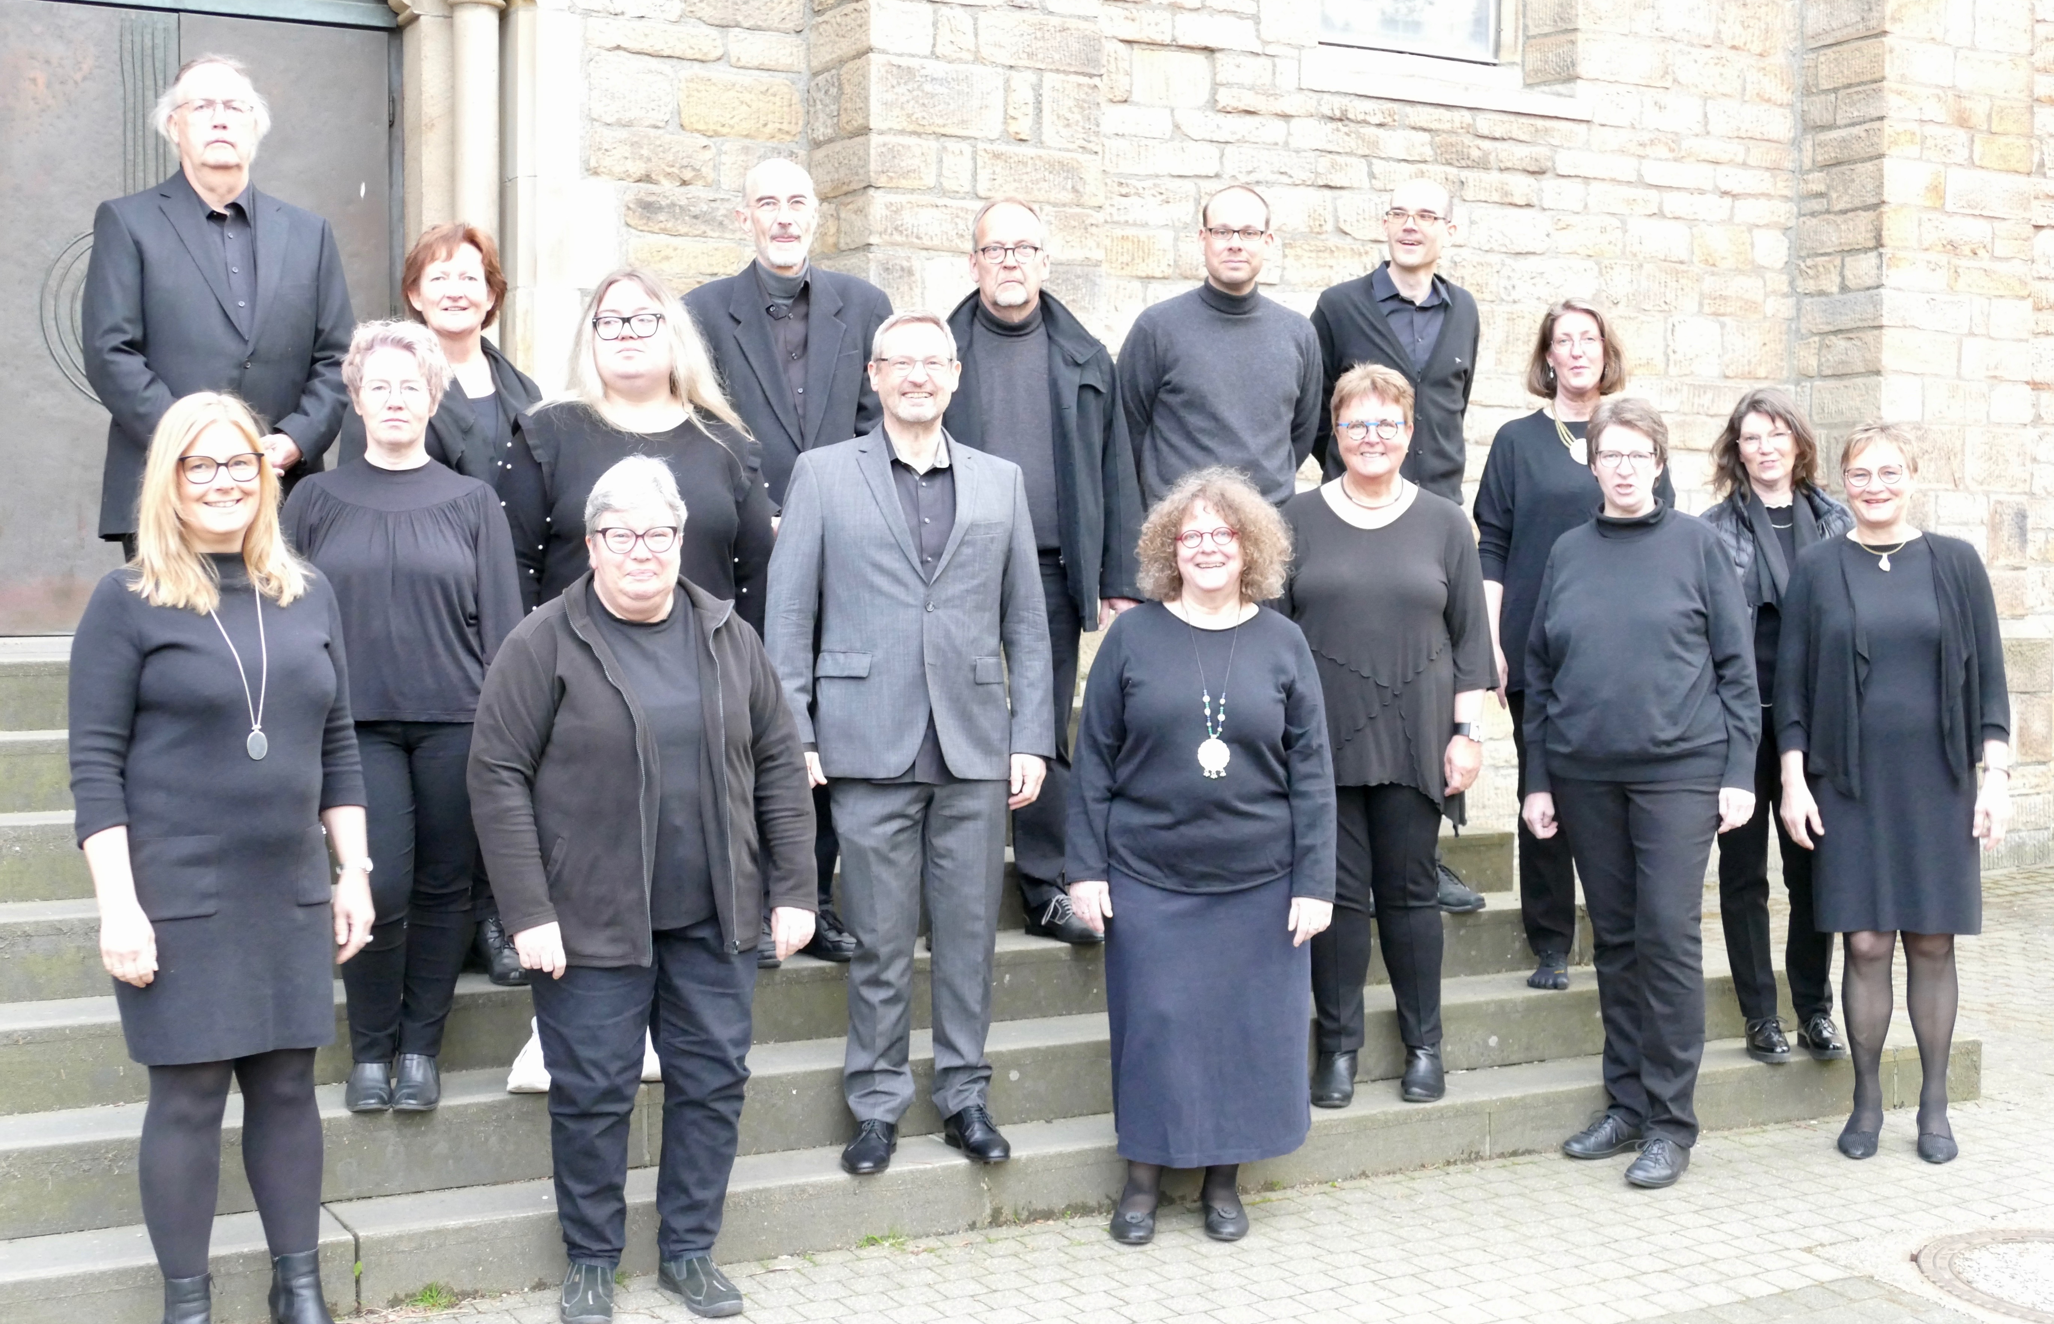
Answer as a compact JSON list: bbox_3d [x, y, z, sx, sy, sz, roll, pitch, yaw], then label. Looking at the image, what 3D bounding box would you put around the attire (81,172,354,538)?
[{"bbox_3d":[-1.740,-0.654,5.639,0.560,0.777,0.360,-1,2,-32],"label":"attire"}]

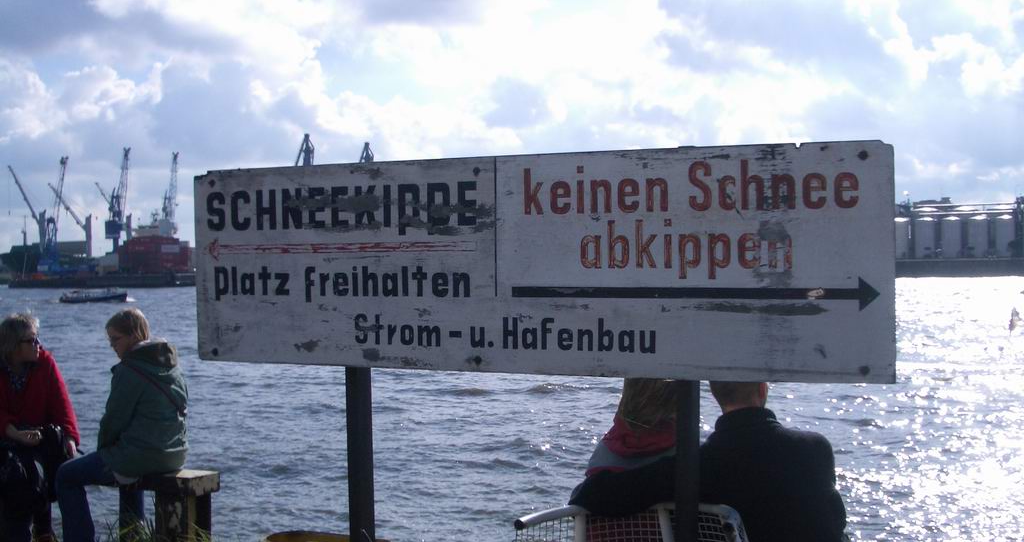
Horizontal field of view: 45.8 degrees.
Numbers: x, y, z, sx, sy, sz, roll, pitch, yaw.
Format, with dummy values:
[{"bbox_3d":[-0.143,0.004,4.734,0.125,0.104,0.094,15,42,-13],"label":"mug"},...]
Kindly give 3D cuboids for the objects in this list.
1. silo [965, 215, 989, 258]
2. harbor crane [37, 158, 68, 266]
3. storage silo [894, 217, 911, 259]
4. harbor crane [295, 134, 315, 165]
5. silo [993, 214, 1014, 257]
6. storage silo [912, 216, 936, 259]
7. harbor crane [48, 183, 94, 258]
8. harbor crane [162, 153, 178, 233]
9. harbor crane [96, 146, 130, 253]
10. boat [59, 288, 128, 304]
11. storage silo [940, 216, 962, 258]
[{"bbox_3d":[179.819,-13.225,469.000,8.000,16.500,8.000,-1,0,23],"label":"silo"},{"bbox_3d":[-162.962,-20.125,432.000,9.000,40.000,16.000,-1,0,23],"label":"harbor crane"},{"bbox_3d":[151.011,-12.675,473.000,7.900,16.100,7.900,-1,0,0],"label":"storage silo"},{"bbox_3d":[-76.620,-25.787,450.000,12.000,50.000,20.000,-1,0,23],"label":"harbor crane"},{"bbox_3d":[187.178,-13.389,460.000,7.900,16.100,7.900,-1,0,0],"label":"silo"},{"bbox_3d":[160.245,-12.866,470.000,7.900,16.100,7.900,-1,0,0],"label":"storage silo"},{"bbox_3d":[-169.276,-19.362,465.000,18.000,30.000,4.000,-1,0,-12],"label":"harbor crane"},{"bbox_3d":[-125.866,-21.746,447.000,9.000,44.500,7.500,-1,0,-22],"label":"harbor crane"},{"bbox_3d":[-140.225,-21.628,430.000,11.000,44.500,8.000,-1,0,-22],"label":"harbor crane"},{"bbox_3d":[-79.271,4.646,230.000,13.000,2.900,3.700,-1,0,-5],"label":"boat"},{"bbox_3d":[170.321,-13.176,470.000,8.000,16.500,8.000,-1,0,23],"label":"storage silo"}]

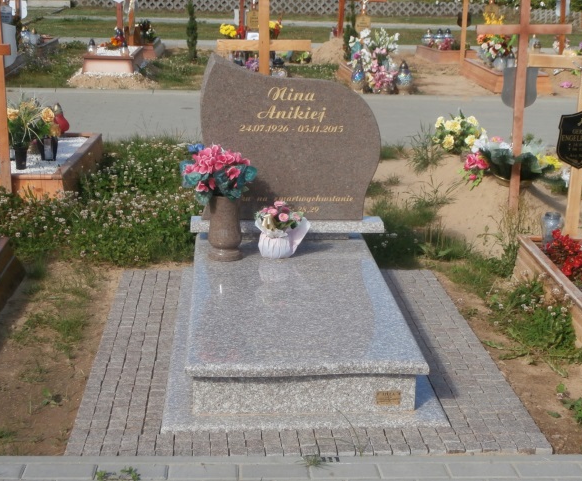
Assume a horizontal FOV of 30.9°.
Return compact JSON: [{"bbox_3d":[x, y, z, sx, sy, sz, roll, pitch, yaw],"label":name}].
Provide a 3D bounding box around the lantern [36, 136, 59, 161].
[{"bbox_3d":[-1.567,-0.598,6.850,0.120,0.165,0.120,1,15,0],"label":"lantern"}]

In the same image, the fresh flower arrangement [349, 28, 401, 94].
[{"bbox_3d":[0.950,-2.047,12.000,0.570,0.640,0.500,0,15,-4],"label":"fresh flower arrangement"}]

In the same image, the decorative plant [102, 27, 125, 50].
[{"bbox_3d":[-2.323,-2.620,13.800,0.330,0.290,0.300,0,15,-4],"label":"decorative plant"}]

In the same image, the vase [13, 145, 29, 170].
[{"bbox_3d":[-1.661,-0.522,6.500,0.095,0.150,0.095,0,15,-4],"label":"vase"}]

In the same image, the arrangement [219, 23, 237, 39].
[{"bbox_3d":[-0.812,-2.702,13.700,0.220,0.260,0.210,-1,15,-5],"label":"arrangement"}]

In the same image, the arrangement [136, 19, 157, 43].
[{"bbox_3d":[-2.083,-3.013,15.200,0.320,0.320,0.300,0,15,-4],"label":"arrangement"}]

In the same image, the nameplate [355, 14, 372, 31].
[{"bbox_3d":[0.949,-2.823,13.800,0.200,0.250,0.015,0,15,-4],"label":"nameplate"}]

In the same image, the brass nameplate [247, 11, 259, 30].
[{"bbox_3d":[-0.474,-2.881,13.800,0.195,0.235,0.015,0,15,-4],"label":"brass nameplate"}]

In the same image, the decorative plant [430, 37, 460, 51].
[{"bbox_3d":[2.227,-2.872,15.300,0.430,0.190,0.280,0,15,-4],"label":"decorative plant"}]

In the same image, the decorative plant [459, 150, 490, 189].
[{"bbox_3d":[1.140,-0.441,6.550,0.190,0.210,0.190,1,15,0],"label":"decorative plant"}]

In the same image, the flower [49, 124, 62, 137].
[{"bbox_3d":[-1.517,-0.708,6.800,0.075,0.075,0.070,3,15,10],"label":"flower"}]

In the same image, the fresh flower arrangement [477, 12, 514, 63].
[{"bbox_3d":[2.508,-2.477,12.900,0.460,0.600,0.400,-2,15,-10],"label":"fresh flower arrangement"}]

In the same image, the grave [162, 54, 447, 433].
[{"bbox_3d":[0.005,-0.138,4.043,0.910,1.030,1.805,0,15,-4],"label":"grave"}]

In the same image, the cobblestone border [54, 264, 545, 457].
[{"bbox_3d":[0.004,0.406,4.081,1.460,0.060,1.905,0,15,-4],"label":"cobblestone border"}]

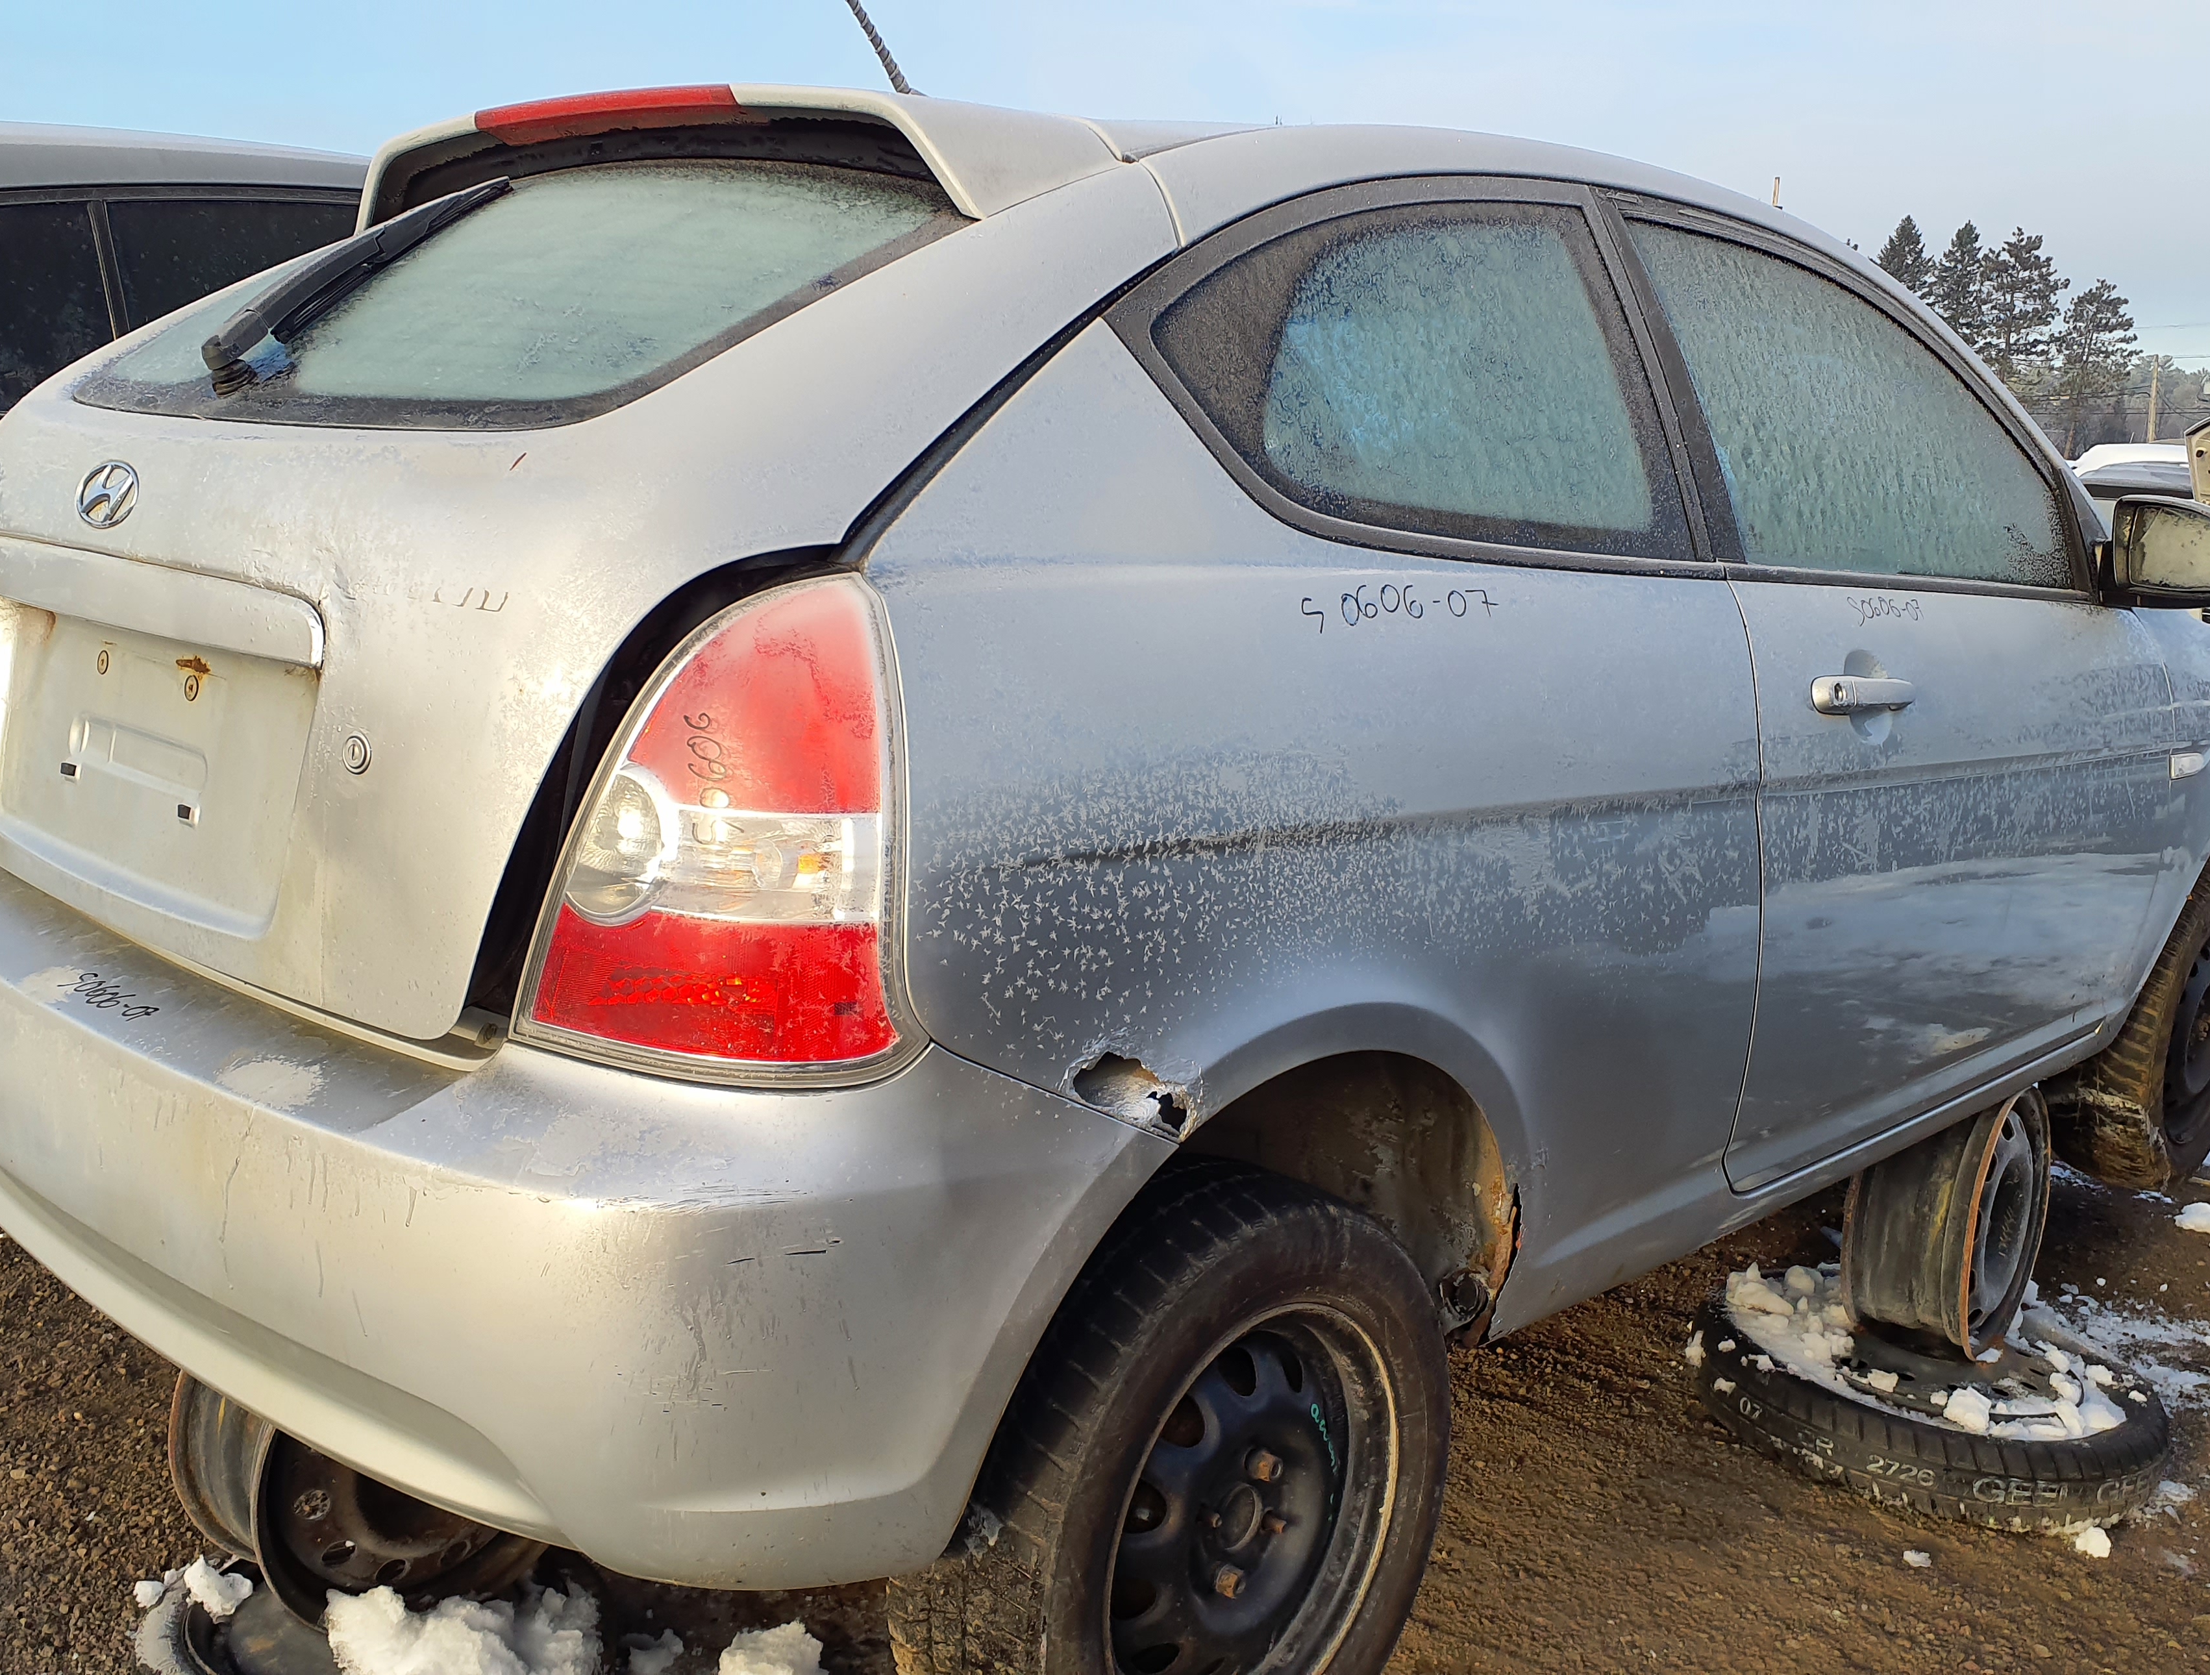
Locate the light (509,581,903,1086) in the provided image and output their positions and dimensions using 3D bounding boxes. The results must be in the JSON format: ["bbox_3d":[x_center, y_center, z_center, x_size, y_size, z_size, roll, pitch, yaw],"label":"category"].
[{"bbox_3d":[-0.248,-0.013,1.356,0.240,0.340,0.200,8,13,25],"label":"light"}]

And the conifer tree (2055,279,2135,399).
[{"bbox_3d":[47.556,-22.593,95.000,3.833,8.750,3.833,6,13,25],"label":"conifer tree"}]

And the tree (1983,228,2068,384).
[{"bbox_3d":[44.025,-23.904,95.000,4.438,11.220,4.438,5,13,24],"label":"tree"}]

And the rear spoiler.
[{"bbox_3d":[-0.406,-0.677,2.021,0.310,0.150,1.130,-8,16,-44],"label":"rear spoiler"}]

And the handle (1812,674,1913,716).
[{"bbox_3d":[0.843,-0.158,2.179,0.225,0.042,0.050,-8,16,-44],"label":"handle"}]

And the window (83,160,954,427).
[{"bbox_3d":[-0.591,-0.524,1.875,1.110,0.080,0.540,14,46,44],"label":"window"}]

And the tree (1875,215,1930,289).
[{"bbox_3d":[38.579,-24.257,95.000,4.236,11.529,4.236,5,12,21],"label":"tree"}]

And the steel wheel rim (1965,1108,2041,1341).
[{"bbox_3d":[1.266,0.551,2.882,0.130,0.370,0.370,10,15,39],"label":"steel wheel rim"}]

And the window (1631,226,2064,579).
[{"bbox_3d":[0.954,-0.510,2.431,0.960,0.410,0.060,-8,-7,-44],"label":"window"}]

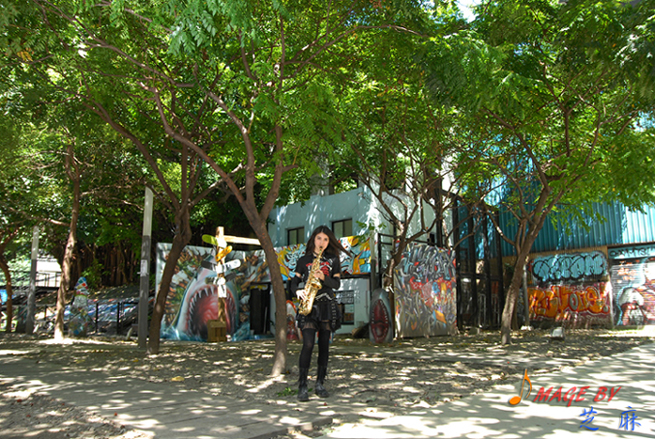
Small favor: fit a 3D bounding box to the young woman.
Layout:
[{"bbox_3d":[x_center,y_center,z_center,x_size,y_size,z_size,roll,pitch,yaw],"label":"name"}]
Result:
[{"bbox_3d":[-0.090,0.876,4.770,0.580,1.640,0.460,0,-10,0],"label":"young woman"}]

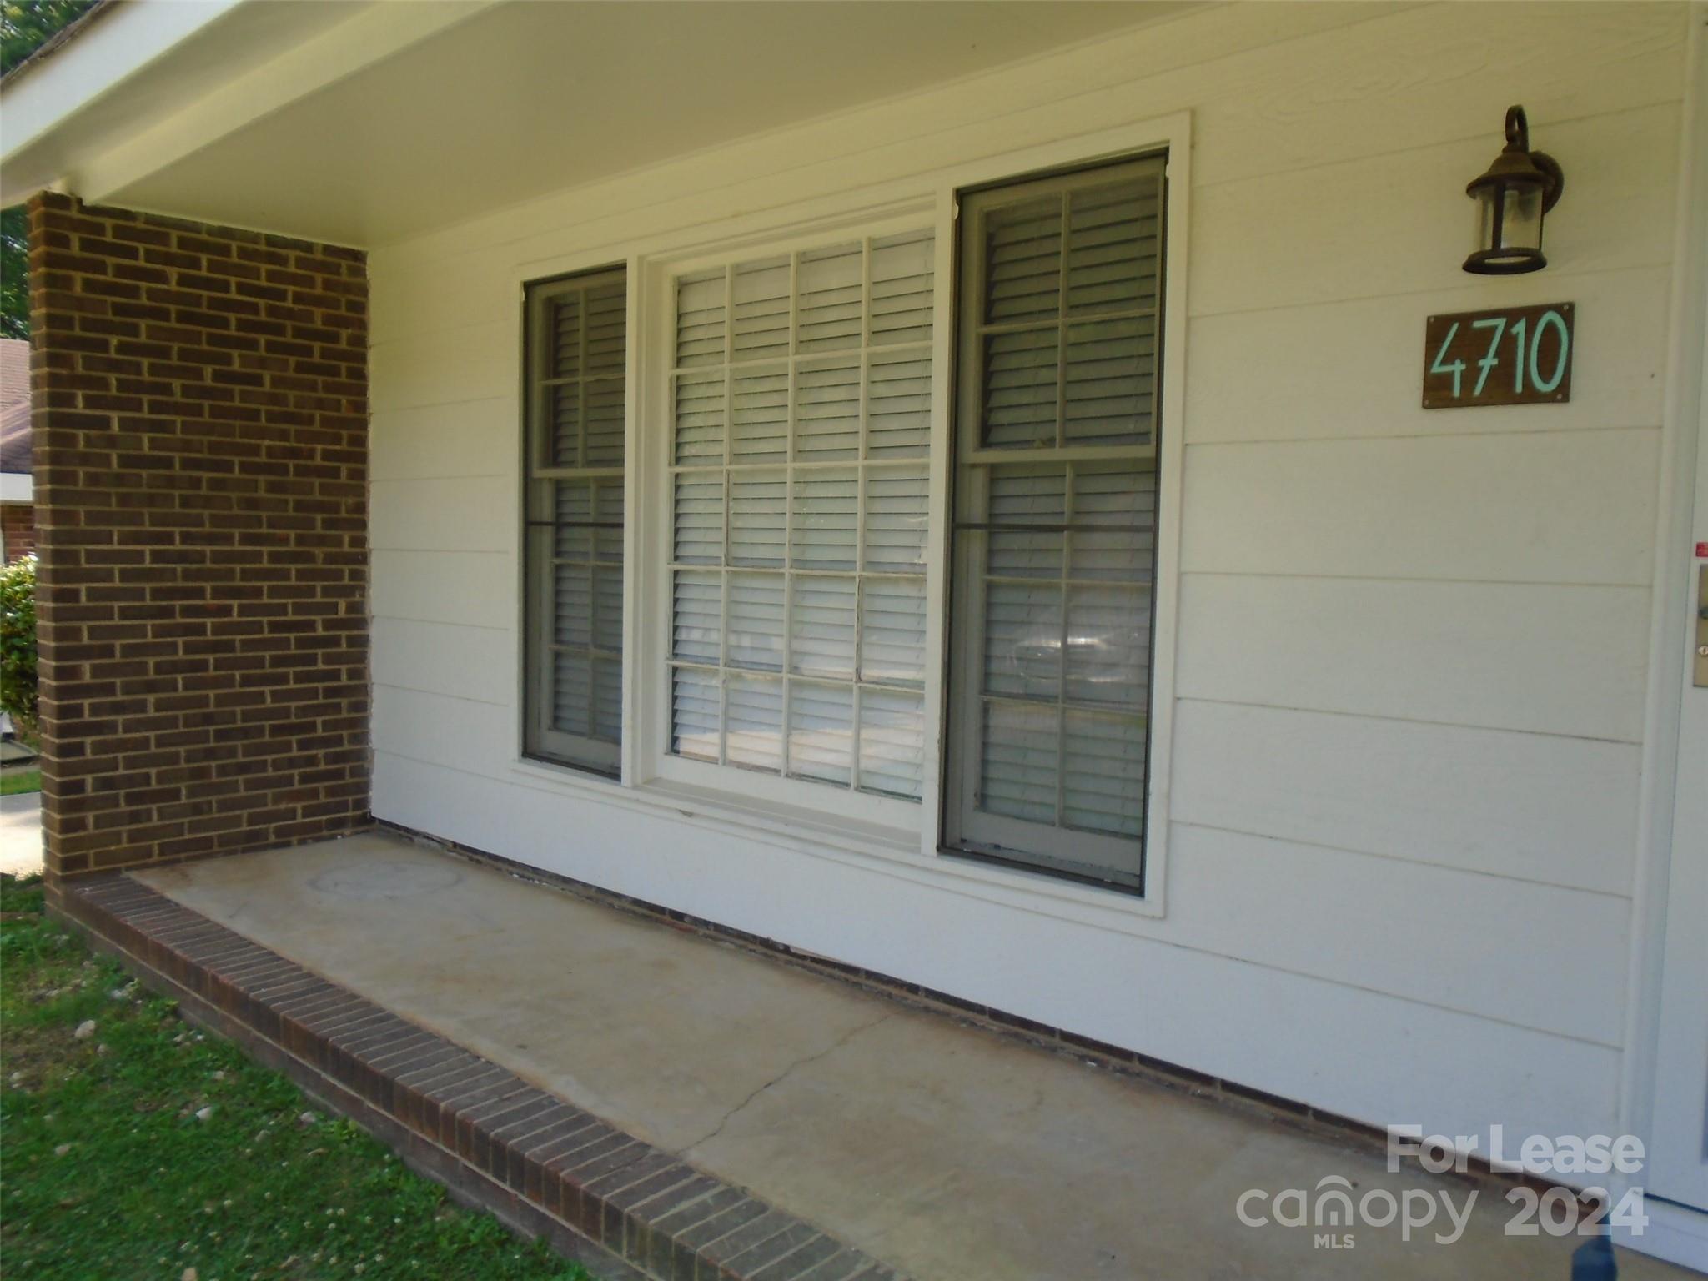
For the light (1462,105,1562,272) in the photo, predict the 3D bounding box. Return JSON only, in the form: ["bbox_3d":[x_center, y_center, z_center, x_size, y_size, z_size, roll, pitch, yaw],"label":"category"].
[{"bbox_3d":[1.174,-0.802,2.286,0.159,0.294,0.197,5,6,42],"label":"light"}]

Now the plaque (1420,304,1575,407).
[{"bbox_3d":[1.201,-0.528,2.397,0.253,0.177,0.020,5,6,42],"label":"plaque"}]

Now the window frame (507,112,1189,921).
[{"bbox_3d":[-0.228,-0.344,3.758,2.639,1.786,0.110,5,6,42],"label":"window frame"}]

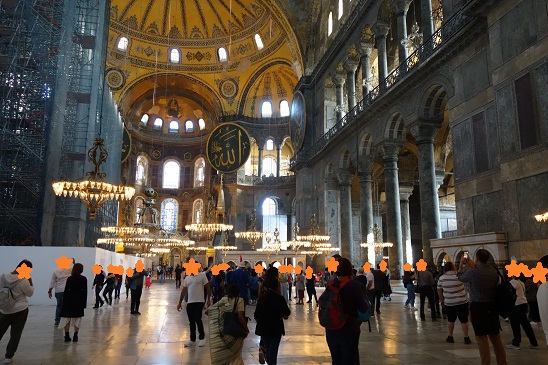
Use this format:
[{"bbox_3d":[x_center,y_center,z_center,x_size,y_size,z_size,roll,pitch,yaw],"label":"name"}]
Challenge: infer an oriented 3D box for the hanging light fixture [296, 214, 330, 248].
[{"bbox_3d":[3.037,3.757,32.758,2.600,2.610,2.600,0,-11,0],"label":"hanging light fixture"}]

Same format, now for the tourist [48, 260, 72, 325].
[{"bbox_3d":[-6.062,3.164,12.157,0.600,1.750,0.420,1,-11,-5],"label":"tourist"}]

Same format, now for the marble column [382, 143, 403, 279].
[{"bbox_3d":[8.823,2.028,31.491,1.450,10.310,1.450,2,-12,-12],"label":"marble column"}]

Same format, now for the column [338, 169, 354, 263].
[{"bbox_3d":[6.774,4.101,39.727,1.400,10.400,1.400,3,-11,-11],"label":"column"}]

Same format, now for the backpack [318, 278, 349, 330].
[{"bbox_3d":[0.627,1.291,4.492,0.330,0.520,0.240,-8,-14,34],"label":"backpack"}]

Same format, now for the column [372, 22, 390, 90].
[{"bbox_3d":[8.542,-9.604,33.385,0.900,6.180,0.900,3,-12,-11],"label":"column"}]

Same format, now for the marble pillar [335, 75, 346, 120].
[{"bbox_3d":[6.594,-7.778,42.633,0.900,6.180,0.900,3,-12,-11],"label":"marble pillar"}]

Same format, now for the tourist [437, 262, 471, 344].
[{"bbox_3d":[3.816,2.533,9.062,0.620,1.670,0.400,-2,-12,13],"label":"tourist"}]

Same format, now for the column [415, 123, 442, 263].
[{"bbox_3d":[9.499,1.379,25.945,1.200,10.730,1.200,3,-12,-11],"label":"column"}]

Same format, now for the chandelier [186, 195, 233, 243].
[{"bbox_3d":[-2.958,1.725,19.600,2.150,2.250,2.150,3,-11,-11],"label":"chandelier"}]

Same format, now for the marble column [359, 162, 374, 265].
[{"bbox_3d":[7.640,3.263,34.738,1.100,10.440,1.100,3,-12,-11],"label":"marble column"}]

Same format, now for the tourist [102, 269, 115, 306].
[{"bbox_3d":[-6.308,3.963,16.459,0.500,1.630,0.400,-9,-15,41],"label":"tourist"}]

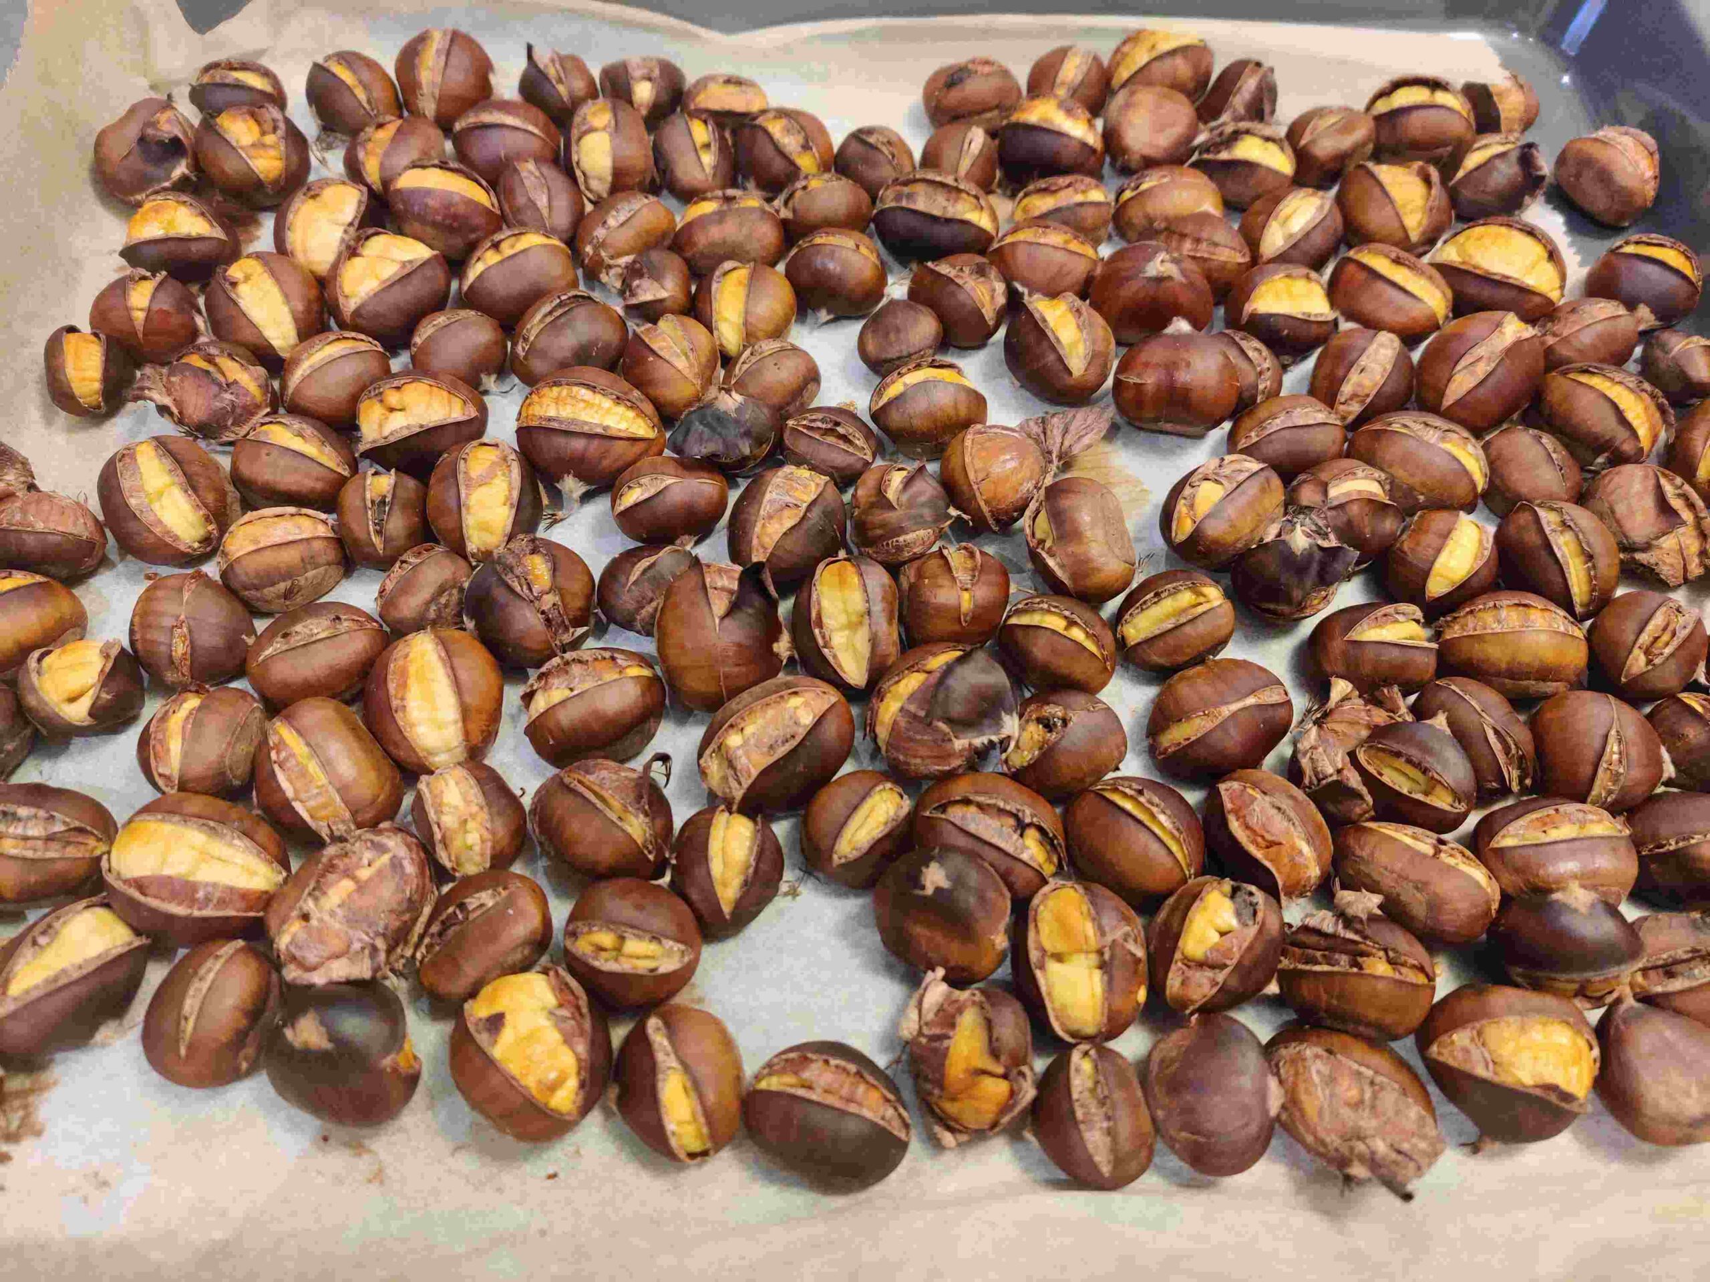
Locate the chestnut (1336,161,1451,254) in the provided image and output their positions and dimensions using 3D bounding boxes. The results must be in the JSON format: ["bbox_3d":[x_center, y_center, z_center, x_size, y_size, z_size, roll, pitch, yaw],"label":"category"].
[{"bbox_3d":[0.156,-0.126,0.387,0.032,0.025,0.025,31,64,17],"label":"chestnut"}]

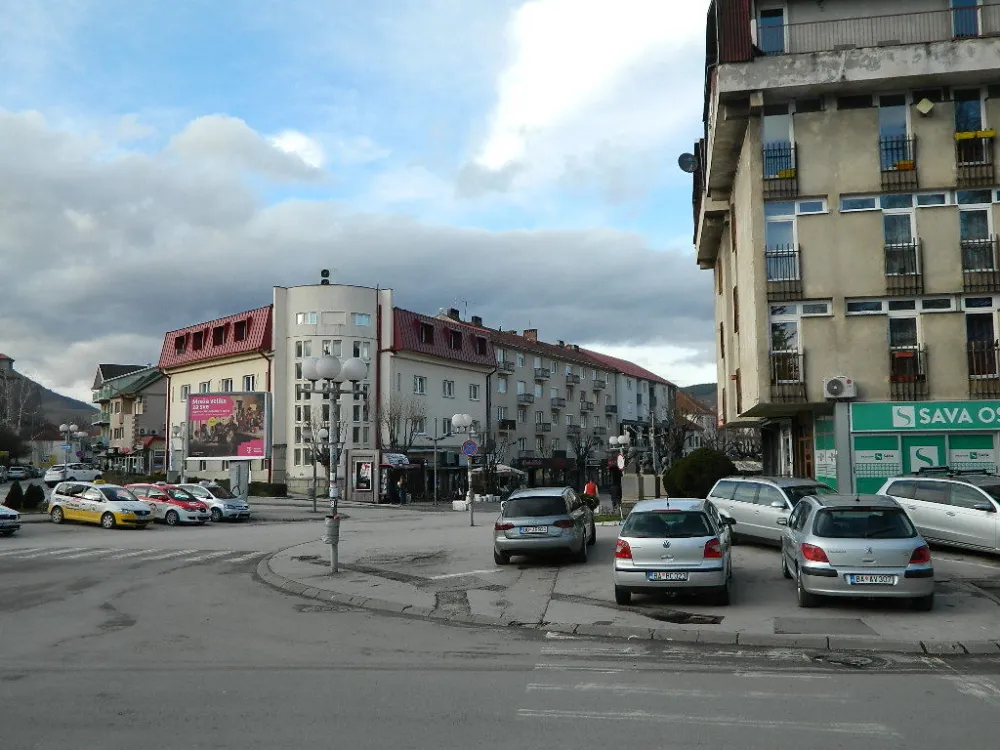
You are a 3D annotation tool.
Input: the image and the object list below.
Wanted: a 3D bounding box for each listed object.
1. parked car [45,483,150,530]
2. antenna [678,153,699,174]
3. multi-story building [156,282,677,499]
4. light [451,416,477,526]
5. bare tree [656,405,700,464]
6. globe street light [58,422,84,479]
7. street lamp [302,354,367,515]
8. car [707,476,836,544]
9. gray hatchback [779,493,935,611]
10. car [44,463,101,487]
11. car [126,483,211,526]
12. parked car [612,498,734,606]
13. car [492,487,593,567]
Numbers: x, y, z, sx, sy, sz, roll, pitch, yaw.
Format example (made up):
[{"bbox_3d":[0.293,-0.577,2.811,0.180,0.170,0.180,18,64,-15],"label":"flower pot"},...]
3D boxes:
[{"bbox_3d":[-15.550,5.060,35.150,4.400,1.650,1.790,-1,-5,24],"label":"parked car"},{"bbox_3d":[7.539,-8.481,35.910,0.850,0.850,0.450,-1,-5,6],"label":"antenna"},{"bbox_3d":[-3.362,5.012,108.756,27.000,15.300,90.000,-2,-5,23],"label":"multi-story building"},{"bbox_3d":[-1.213,3.511,33.219,1.120,4.130,1.100,-1,-5,5],"label":"light"},{"bbox_3d":[11.398,4.768,56.793,2.900,5.801,2.900,-1,-5,0],"label":"bare tree"},{"bbox_3d":[-24.550,4.810,51.000,1.220,4.050,1.220,0,-5,0],"label":"globe street light"},{"bbox_3d":[-3.190,1.689,17.220,1.270,4.173,1.270,-1,-5,1],"label":"street lamp"},{"bbox_3d":[6.500,3.110,20.150,1.750,1.500,4.680,1,-5,-20],"label":"car"},{"bbox_3d":[5.360,2.570,13.750,1.750,1.510,4.220,-1,-5,13],"label":"gray hatchback"},{"bbox_3d":[-30.600,7.220,64.600,1.820,1.660,4.420,-2,-5,17],"label":"car"},{"bbox_3d":[-14.000,5.430,37.700,4.300,1.580,1.770,-2,-5,24],"label":"car"},{"bbox_3d":[2.810,2.690,14.260,1.650,1.470,3.900,-3,-6,14],"label":"parked car"},{"bbox_3d":[1.030,3.110,19.050,1.830,1.440,4.700,-1,-5,10],"label":"car"}]

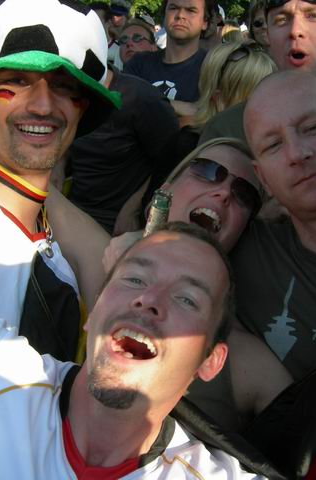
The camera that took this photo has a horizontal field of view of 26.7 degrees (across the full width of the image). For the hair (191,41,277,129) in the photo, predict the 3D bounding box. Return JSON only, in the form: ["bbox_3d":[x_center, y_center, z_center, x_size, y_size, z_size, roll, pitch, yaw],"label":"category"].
[{"bbox_3d":[0.221,-0.426,1.870,0.230,0.280,0.230,-15,24,-35],"label":"hair"}]

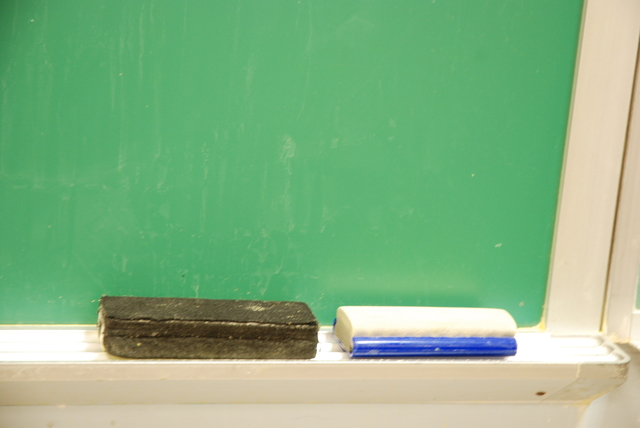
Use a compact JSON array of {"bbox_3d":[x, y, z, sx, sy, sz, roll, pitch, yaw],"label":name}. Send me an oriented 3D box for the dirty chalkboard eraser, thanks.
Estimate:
[{"bbox_3d":[-0.079,0.081,1.315,0.148,0.028,0.050,3,13,-14],"label":"dirty chalkboard eraser"}]

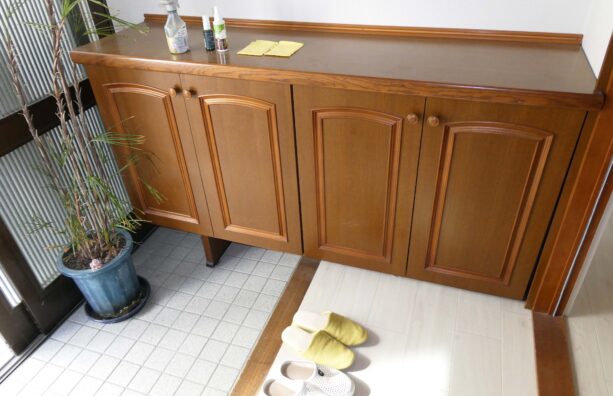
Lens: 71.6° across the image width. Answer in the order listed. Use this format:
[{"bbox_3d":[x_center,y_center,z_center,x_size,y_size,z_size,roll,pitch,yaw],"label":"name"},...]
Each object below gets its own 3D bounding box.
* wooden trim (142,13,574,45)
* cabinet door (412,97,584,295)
[{"bbox_3d":[0.100,-0.707,1.763,1.840,0.036,0.020,10,37,17],"label":"wooden trim"},{"bbox_3d":[0.602,0.030,1.469,0.439,0.768,0.030,10,37,17],"label":"cabinet door"}]

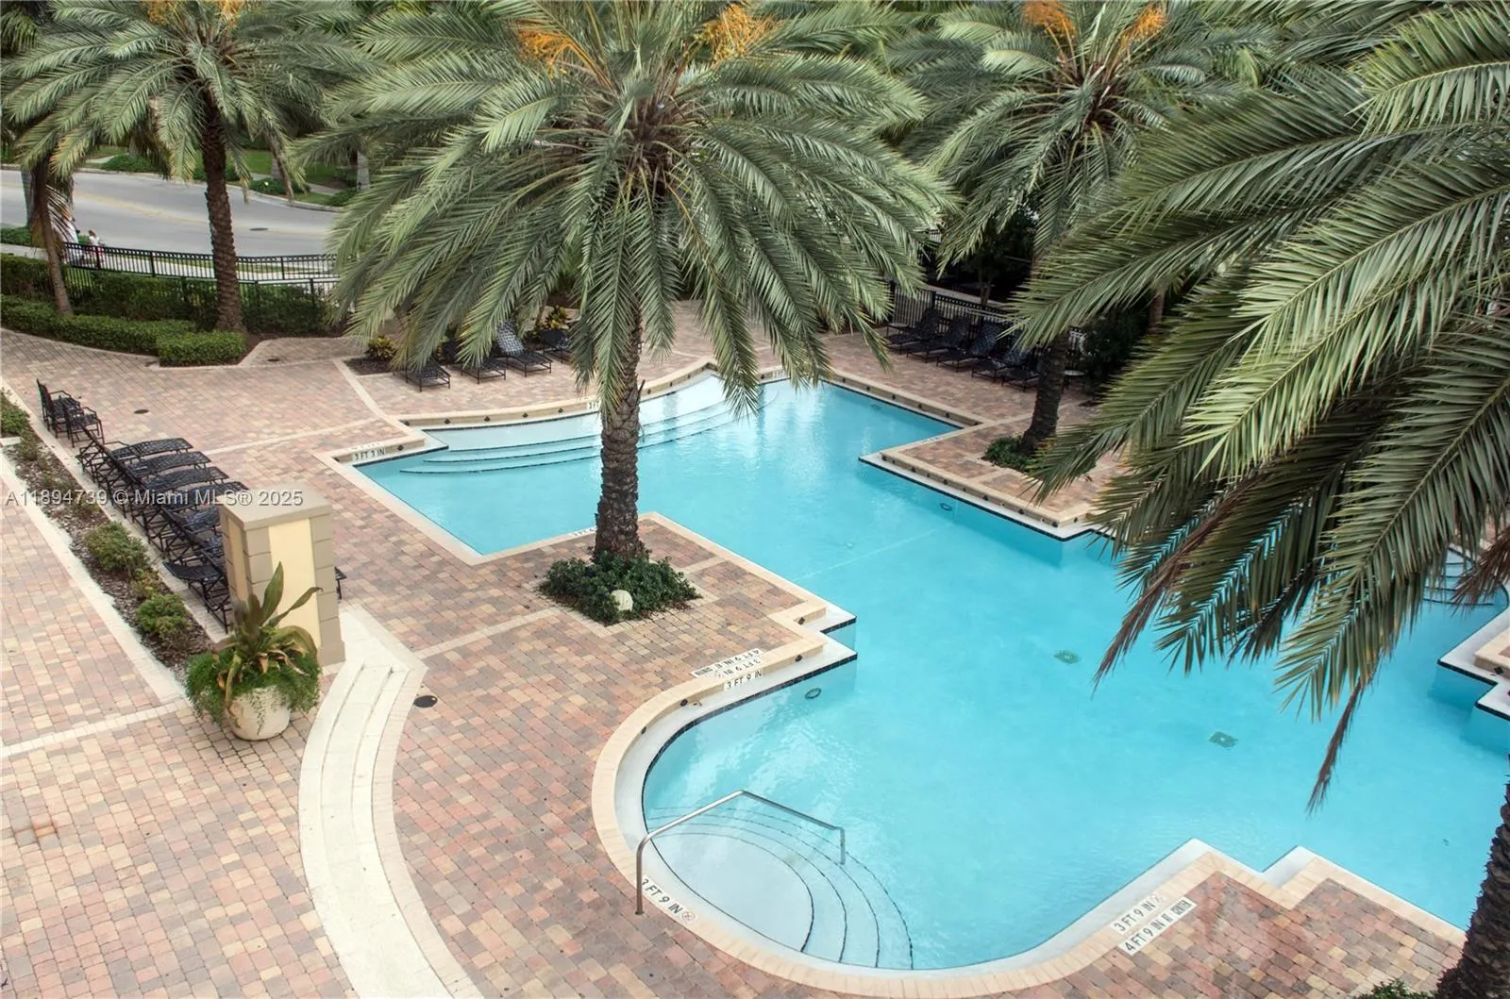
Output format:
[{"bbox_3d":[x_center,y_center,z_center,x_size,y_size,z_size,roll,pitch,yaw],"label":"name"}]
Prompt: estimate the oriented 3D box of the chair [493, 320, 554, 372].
[{"bbox_3d":[-5.557,-3.589,26.883,0.700,0.960,1.760,-15,28,-39],"label":"chair"}]

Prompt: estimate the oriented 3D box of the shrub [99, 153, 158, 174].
[{"bbox_3d":[-35.520,-19.096,63.927,2.900,0.840,2.500,-8,24,-27],"label":"shrub"}]

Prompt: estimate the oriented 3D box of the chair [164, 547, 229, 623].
[{"bbox_3d":[-6.345,0.991,14.826,1.700,0.920,0.680,-16,28,-39],"label":"chair"}]

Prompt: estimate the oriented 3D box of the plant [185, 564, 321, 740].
[{"bbox_3d":[-5.209,1.553,11.659,1.270,1.680,1.270,-16,28,-39],"label":"plant"}]

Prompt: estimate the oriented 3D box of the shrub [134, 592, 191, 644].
[{"bbox_3d":[-7.235,1.452,13.833,0.760,0.580,0.740,-15,28,-39],"label":"shrub"}]

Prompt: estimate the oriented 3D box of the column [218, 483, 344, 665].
[{"bbox_3d":[-5.476,0.951,13.139,0.940,1.984,0.890,-15,28,-39],"label":"column"}]

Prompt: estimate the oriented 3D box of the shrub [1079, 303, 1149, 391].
[{"bbox_3d":[8.537,-3.669,26.929,1.650,2.150,1.650,-16,28,-39],"label":"shrub"}]

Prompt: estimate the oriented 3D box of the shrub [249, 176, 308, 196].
[{"bbox_3d":[-24.502,-16.215,57.960,2.700,0.840,2.200,-6,23,-21],"label":"shrub"}]

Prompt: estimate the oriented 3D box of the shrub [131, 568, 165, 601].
[{"bbox_3d":[-7.831,1.097,14.579,0.400,0.410,0.420,-16,28,-39],"label":"shrub"}]

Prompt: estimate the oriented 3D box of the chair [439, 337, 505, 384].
[{"bbox_3d":[-6.509,-3.300,26.204,0.700,0.820,1.880,-15,28,-39],"label":"chair"}]

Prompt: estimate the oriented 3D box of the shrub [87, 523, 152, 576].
[{"bbox_3d":[-8.545,0.684,15.164,0.780,0.610,0.850,-16,28,-39],"label":"shrub"}]

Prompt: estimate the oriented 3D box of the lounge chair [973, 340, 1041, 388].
[{"bbox_3d":[6.286,-3.579,28.412,1.760,0.980,0.700,-15,28,-39],"label":"lounge chair"}]

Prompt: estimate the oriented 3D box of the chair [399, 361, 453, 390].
[{"bbox_3d":[-7.358,-2.985,24.803,0.700,0.800,1.780,-14,27,-36],"label":"chair"}]

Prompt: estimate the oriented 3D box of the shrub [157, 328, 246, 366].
[{"bbox_3d":[-13.003,-3.572,26.385,1.720,0.570,1.050,-9,24,-29],"label":"shrub"}]

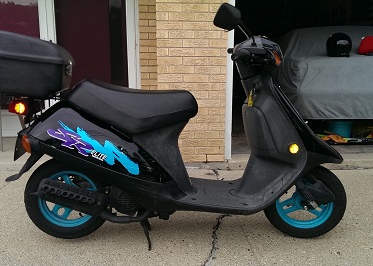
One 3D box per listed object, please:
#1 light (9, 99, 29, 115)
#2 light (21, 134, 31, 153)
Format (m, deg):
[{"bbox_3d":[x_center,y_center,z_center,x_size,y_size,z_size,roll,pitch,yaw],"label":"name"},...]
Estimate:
[{"bbox_3d":[-0.737,-0.118,1.569,0.086,0.072,0.100,-1,9,-3],"label":"light"},{"bbox_3d":[-0.695,0.046,1.532,0.050,0.085,0.065,-1,9,-3],"label":"light"}]

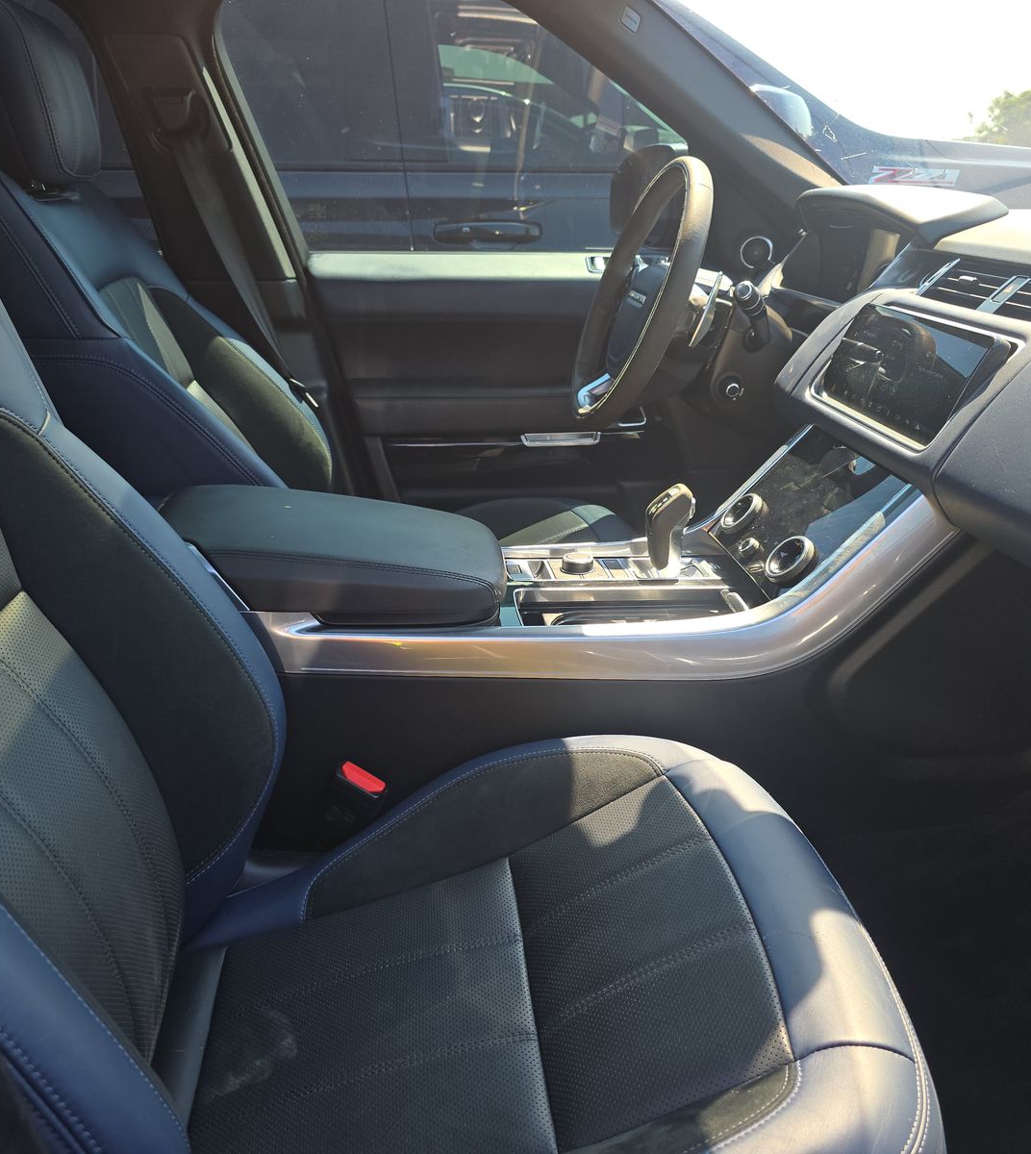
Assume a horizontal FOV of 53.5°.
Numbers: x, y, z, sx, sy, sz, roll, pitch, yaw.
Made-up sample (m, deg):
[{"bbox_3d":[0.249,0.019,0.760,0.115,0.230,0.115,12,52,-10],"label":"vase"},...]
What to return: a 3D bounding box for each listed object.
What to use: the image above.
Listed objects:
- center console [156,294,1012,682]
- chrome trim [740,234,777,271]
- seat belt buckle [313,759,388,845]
[{"bbox_3d":[0.041,-0.103,1.127,0.885,0.360,0.320,-2,21,-5],"label":"center console"},{"bbox_3d":[0.410,-0.550,1.734,0.058,0.058,0.013,4,21,9],"label":"chrome trim"},{"bbox_3d":[-0.166,0.240,1.049,0.051,0.092,0.024,26,33,8],"label":"seat belt buckle"}]

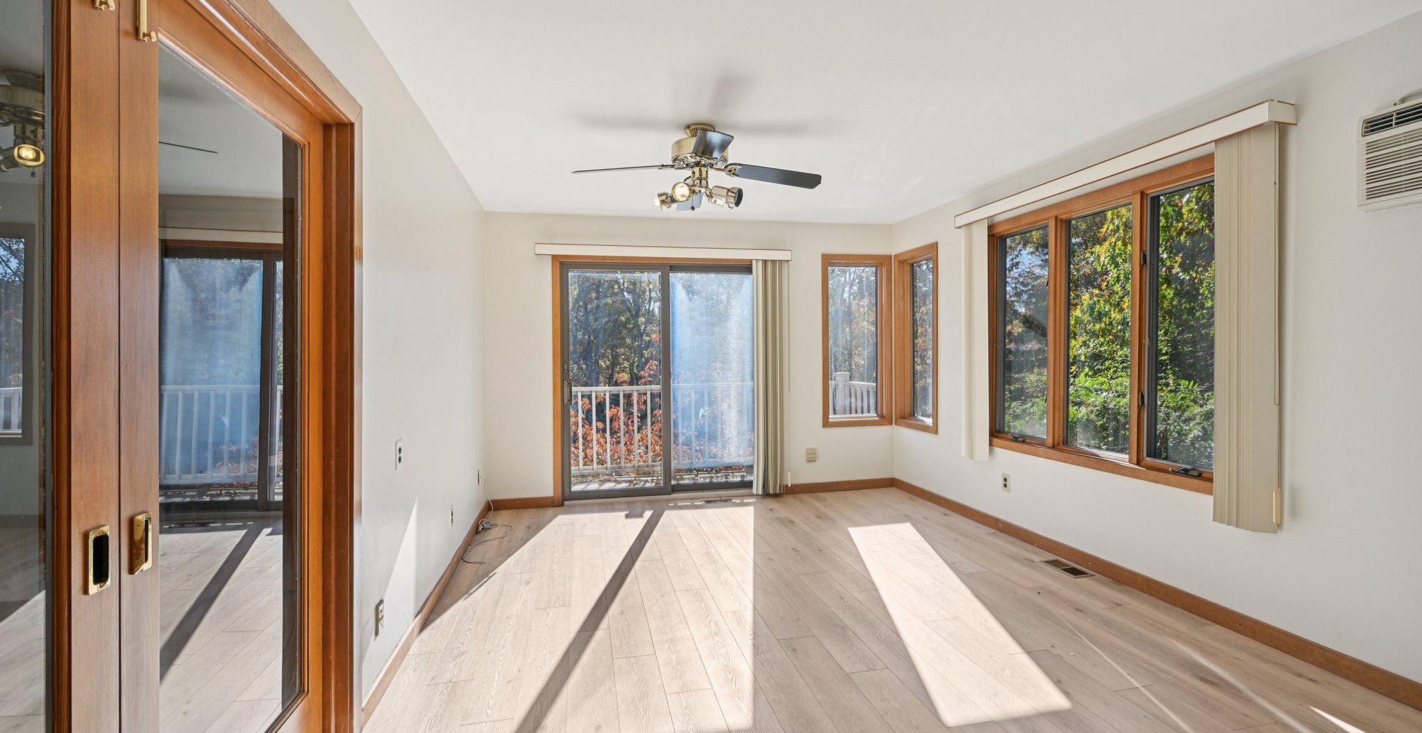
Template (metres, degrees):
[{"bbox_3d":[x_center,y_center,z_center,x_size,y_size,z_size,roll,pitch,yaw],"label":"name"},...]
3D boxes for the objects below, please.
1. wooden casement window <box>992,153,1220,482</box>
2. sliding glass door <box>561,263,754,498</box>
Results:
[{"bbox_3d":[2.210,-0.205,3.645,0.110,1.585,1.830,-1,1,-12],"label":"wooden casement window"},{"bbox_3d":[-0.417,0.107,5.512,1.880,2.120,0.120,-1,1,-12],"label":"sliding glass door"}]

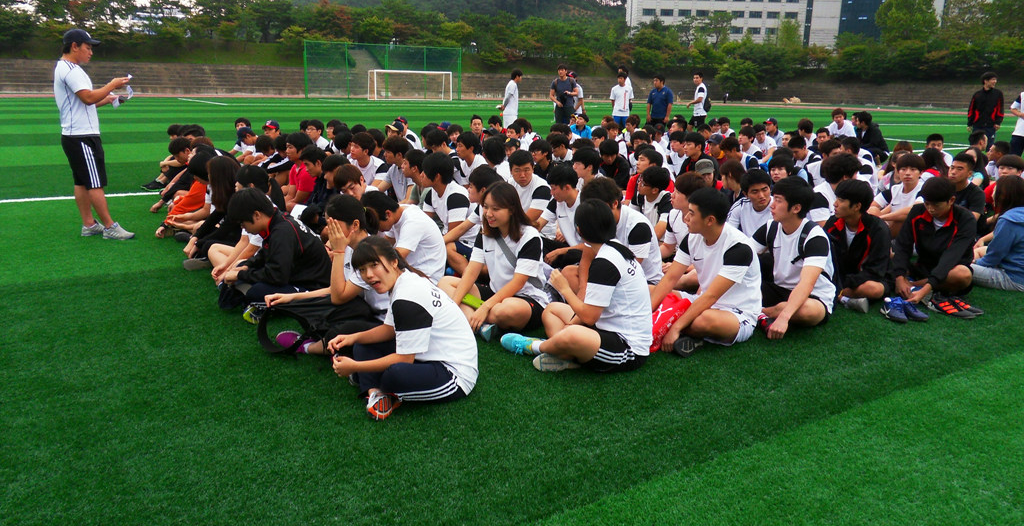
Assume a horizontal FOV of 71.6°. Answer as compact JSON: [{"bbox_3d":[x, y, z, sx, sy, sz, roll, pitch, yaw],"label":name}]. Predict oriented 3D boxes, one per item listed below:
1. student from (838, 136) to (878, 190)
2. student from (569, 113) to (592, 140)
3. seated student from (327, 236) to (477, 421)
[{"bbox_3d":[3.568,-0.938,7.802,0.660,0.897,0.580,2,14,6],"label":"student"},{"bbox_3d":[1.232,-2.302,13.140,0.600,0.888,0.660,8,16,26],"label":"student"},{"bbox_3d":[-0.489,0.220,3.211,0.650,0.750,0.620,2,14,6],"label":"seated student"}]

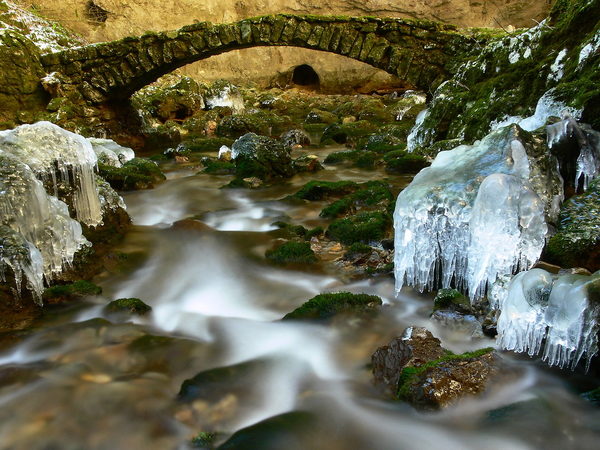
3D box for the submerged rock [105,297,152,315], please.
[{"bbox_3d":[-1.187,0.561,4.200,0.320,0.110,0.240,-1,16,0],"label":"submerged rock"}]

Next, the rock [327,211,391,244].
[{"bbox_3d":[0.523,0.022,5.420,0.540,0.230,0.420,-1,16,0],"label":"rock"}]

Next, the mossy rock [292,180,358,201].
[{"bbox_3d":[0.256,-0.348,6.100,0.661,0.182,0.396,0,12,2],"label":"mossy rock"}]

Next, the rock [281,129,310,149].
[{"bbox_3d":[-0.073,-1.398,9.800,0.484,0.316,0.387,0,12,0],"label":"rock"}]

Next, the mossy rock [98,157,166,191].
[{"bbox_3d":[-1.790,-0.554,6.500,0.698,0.345,0.523,-3,12,-15],"label":"mossy rock"}]

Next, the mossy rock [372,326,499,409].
[{"bbox_3d":[0.553,0.578,2.500,0.499,0.257,0.399,3,12,13],"label":"mossy rock"}]

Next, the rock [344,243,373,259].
[{"bbox_3d":[0.492,0.214,5.100,0.235,0.110,0.190,-1,16,0],"label":"rock"}]

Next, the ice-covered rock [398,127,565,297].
[{"bbox_3d":[1.302,-0.132,4.580,1.120,1.080,1.050,-1,16,0],"label":"ice-covered rock"}]

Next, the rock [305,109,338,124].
[{"bbox_3d":[0.446,-2.254,12.600,0.704,0.325,0.528,0,12,2],"label":"rock"}]

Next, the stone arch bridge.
[{"bbox_3d":[-0.671,-2.419,8.950,6.350,1.300,0.950,3,16,13],"label":"stone arch bridge"}]

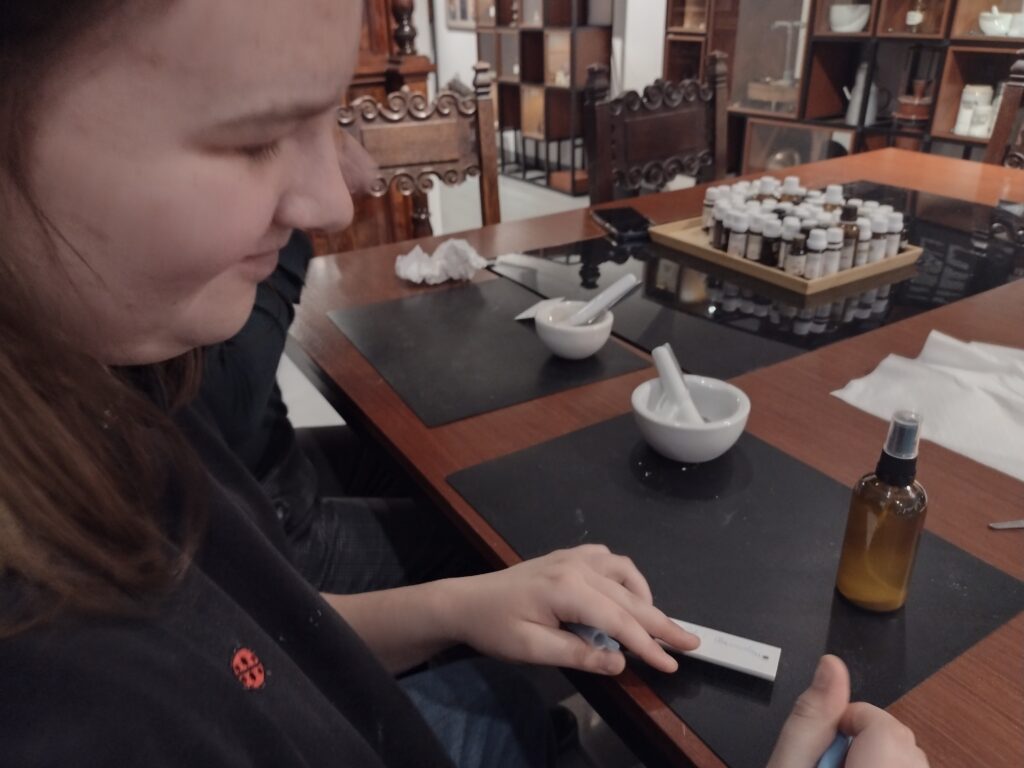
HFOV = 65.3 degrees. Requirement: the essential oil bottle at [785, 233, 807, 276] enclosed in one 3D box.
[{"bbox_3d":[0.430,-0.195,1.205,0.028,0.057,0.028,8,28,18],"label":"essential oil bottle"}]

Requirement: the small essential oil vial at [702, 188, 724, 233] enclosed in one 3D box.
[{"bbox_3d":[0.356,-0.314,1.431,0.025,0.070,0.025,5,27,13],"label":"small essential oil vial"}]

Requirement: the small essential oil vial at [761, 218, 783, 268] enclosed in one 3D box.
[{"bbox_3d":[0.402,-0.217,1.237,0.026,0.071,0.026,6,27,17],"label":"small essential oil vial"}]

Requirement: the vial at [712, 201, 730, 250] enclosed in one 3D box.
[{"bbox_3d":[0.351,-0.270,1.347,0.025,0.074,0.025,4,27,14],"label":"vial"}]

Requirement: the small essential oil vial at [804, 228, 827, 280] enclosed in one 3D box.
[{"bbox_3d":[0.451,-0.191,1.181,0.025,0.070,0.025,9,28,19],"label":"small essential oil vial"}]

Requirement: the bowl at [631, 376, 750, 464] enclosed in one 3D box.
[{"bbox_3d":[0.171,0.038,0.771,0.111,0.054,0.111,5,27,13],"label":"bowl"}]

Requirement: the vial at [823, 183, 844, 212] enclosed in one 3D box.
[{"bbox_3d":[0.538,-0.286,1.344,0.031,0.089,0.031,8,28,20],"label":"vial"}]

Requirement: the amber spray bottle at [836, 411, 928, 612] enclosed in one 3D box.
[{"bbox_3d":[0.264,0.088,0.562,0.048,0.143,0.048,11,29,26],"label":"amber spray bottle"}]

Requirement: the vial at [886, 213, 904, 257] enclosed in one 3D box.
[{"bbox_3d":[0.594,-0.230,1.246,0.025,0.070,0.025,10,29,24],"label":"vial"}]

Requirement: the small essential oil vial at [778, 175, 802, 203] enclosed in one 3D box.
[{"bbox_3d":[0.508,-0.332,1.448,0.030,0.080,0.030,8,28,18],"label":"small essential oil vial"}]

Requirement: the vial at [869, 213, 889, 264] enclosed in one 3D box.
[{"bbox_3d":[0.575,-0.228,1.247,0.025,0.071,0.025,11,29,23],"label":"vial"}]

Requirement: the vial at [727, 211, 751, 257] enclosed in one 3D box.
[{"bbox_3d":[0.364,-0.239,1.284,0.026,0.067,0.026,6,28,15],"label":"vial"}]

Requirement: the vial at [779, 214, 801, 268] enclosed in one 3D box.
[{"bbox_3d":[0.430,-0.220,1.239,0.025,0.073,0.025,6,28,18],"label":"vial"}]

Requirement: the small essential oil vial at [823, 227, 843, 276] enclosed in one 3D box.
[{"bbox_3d":[0.475,-0.194,1.186,0.025,0.070,0.025,8,28,21],"label":"small essential oil vial"}]

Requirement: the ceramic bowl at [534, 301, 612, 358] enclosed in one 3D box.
[{"bbox_3d":[0.077,-0.062,0.989,0.096,0.051,0.096,-1,26,4],"label":"ceramic bowl"}]

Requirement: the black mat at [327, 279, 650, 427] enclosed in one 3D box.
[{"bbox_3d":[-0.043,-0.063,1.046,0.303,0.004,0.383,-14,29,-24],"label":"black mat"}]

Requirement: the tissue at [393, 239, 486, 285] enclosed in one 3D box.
[{"bbox_3d":[-0.115,-0.207,1.280,0.147,0.054,0.092,-7,27,-12],"label":"tissue"}]

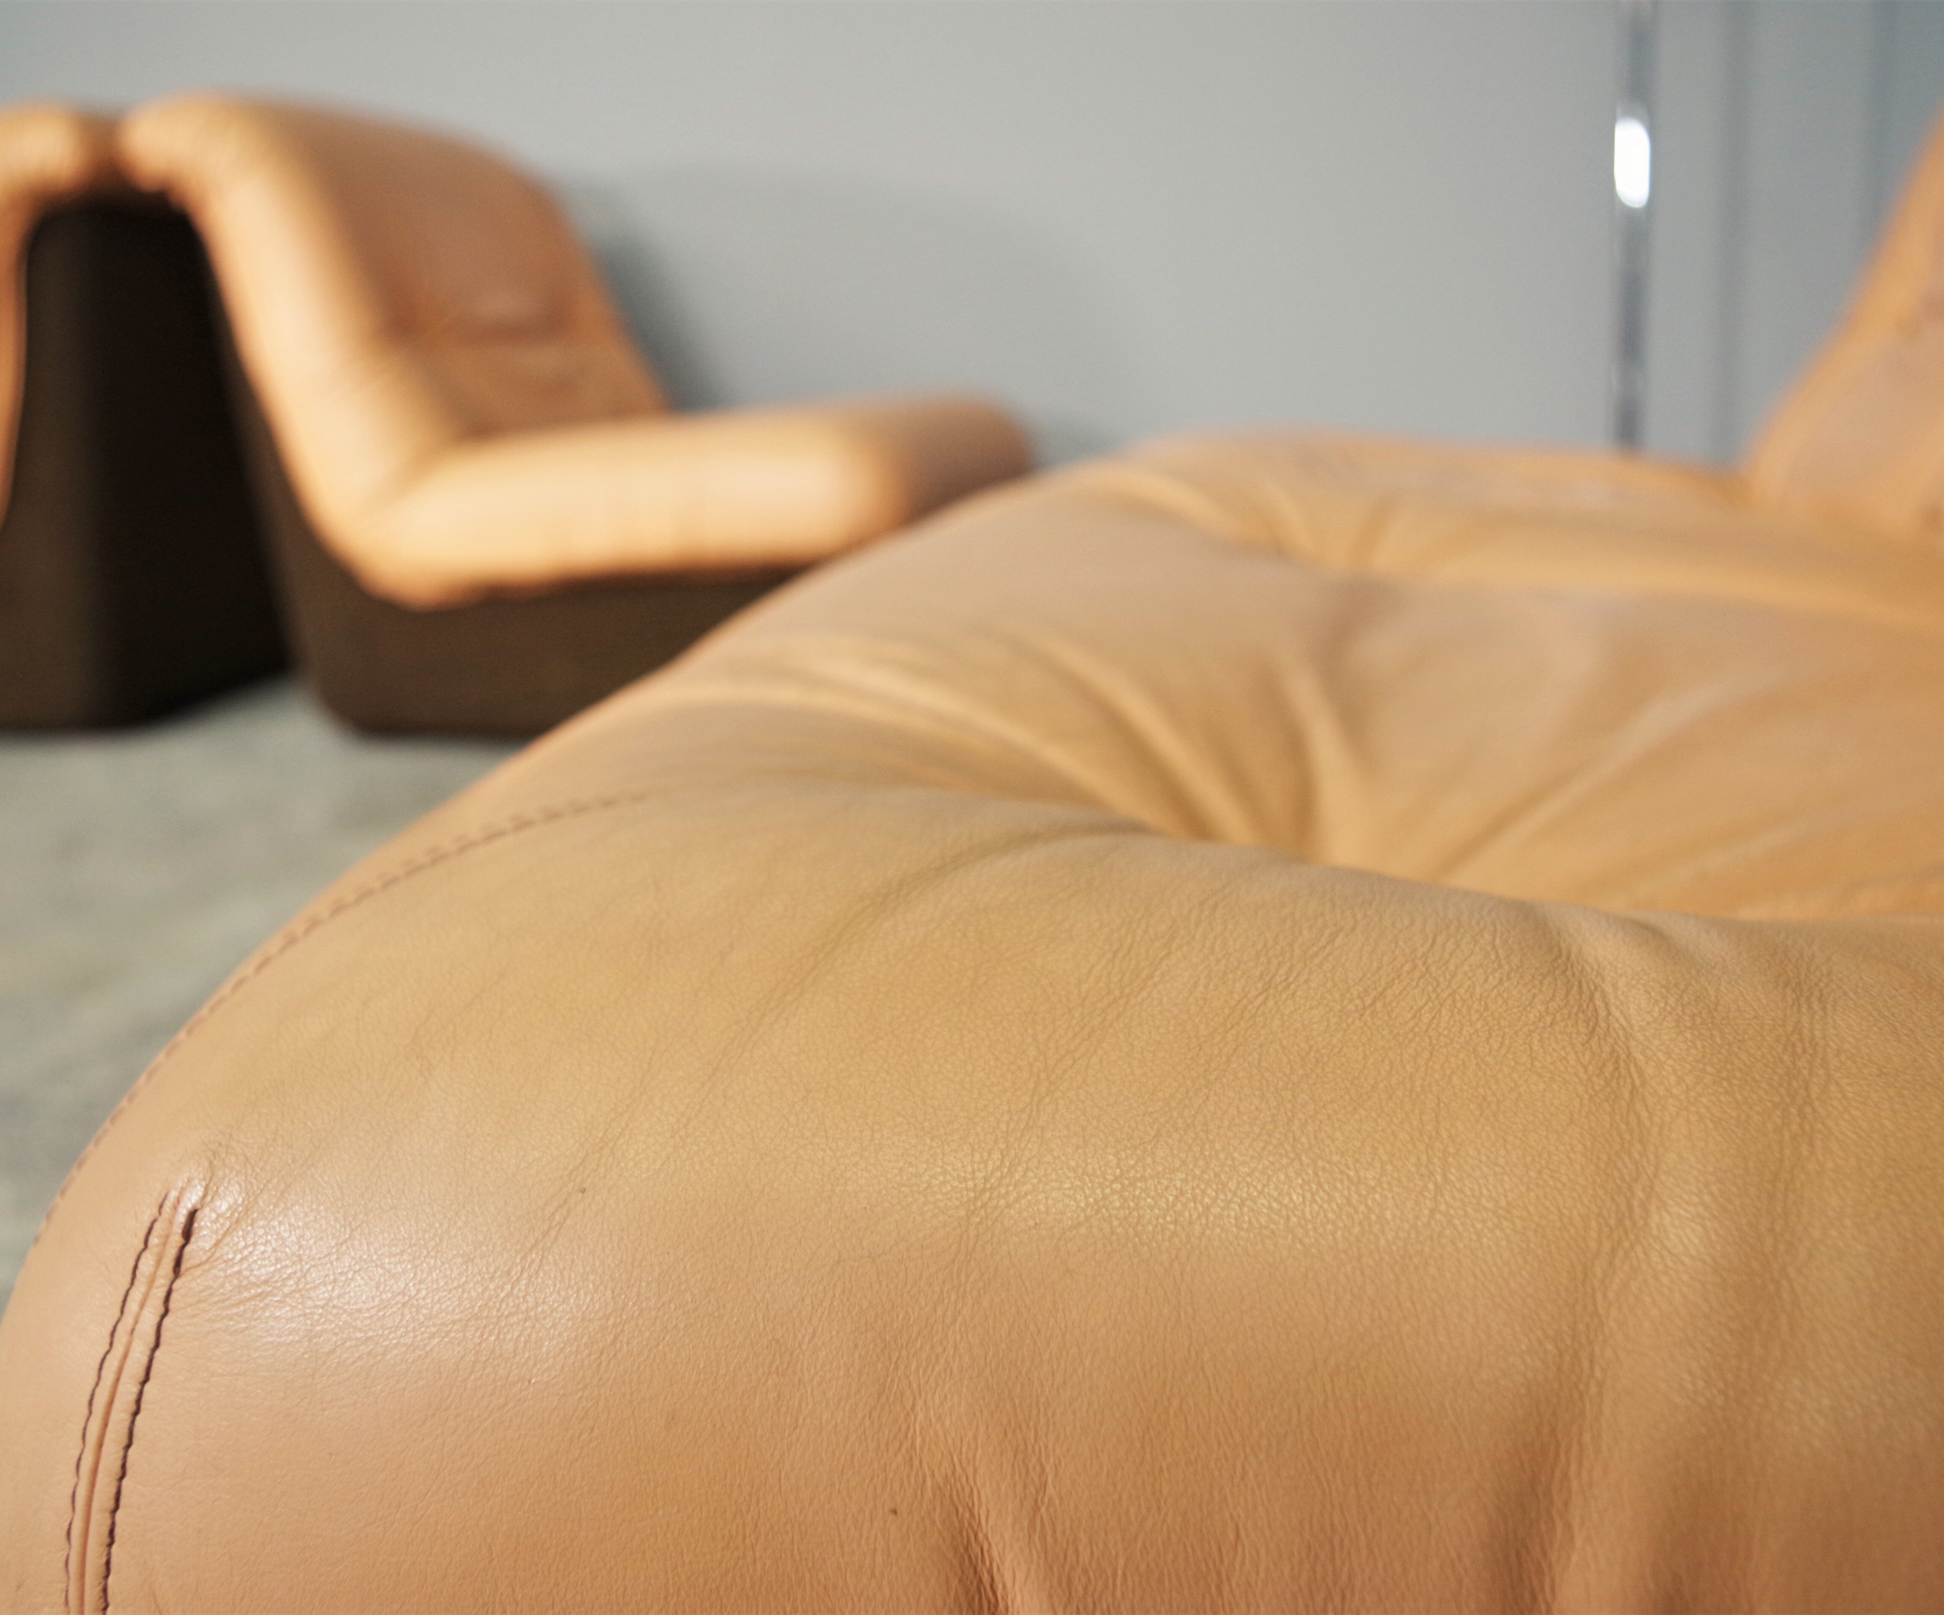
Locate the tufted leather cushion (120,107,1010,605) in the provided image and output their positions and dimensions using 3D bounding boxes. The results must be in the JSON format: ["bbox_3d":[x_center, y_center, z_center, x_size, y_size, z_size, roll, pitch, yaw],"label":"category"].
[{"bbox_3d":[-0.407,-0.567,2.259,0.900,0.560,0.720,2,15,13],"label":"tufted leather cushion"}]

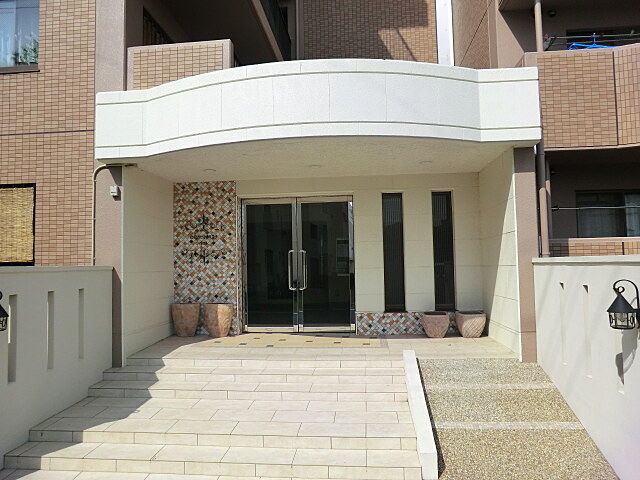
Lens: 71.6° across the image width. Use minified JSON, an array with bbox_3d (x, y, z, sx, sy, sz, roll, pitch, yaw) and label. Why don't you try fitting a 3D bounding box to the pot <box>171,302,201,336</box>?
[{"bbox_3d":[-2.077,1.245,6.876,0.455,0.472,0.455,-1,-3,5],"label":"pot"}]

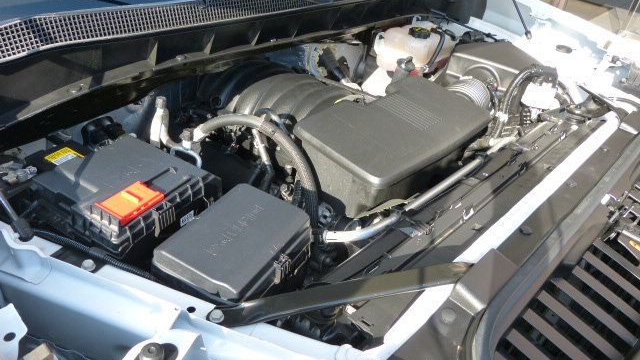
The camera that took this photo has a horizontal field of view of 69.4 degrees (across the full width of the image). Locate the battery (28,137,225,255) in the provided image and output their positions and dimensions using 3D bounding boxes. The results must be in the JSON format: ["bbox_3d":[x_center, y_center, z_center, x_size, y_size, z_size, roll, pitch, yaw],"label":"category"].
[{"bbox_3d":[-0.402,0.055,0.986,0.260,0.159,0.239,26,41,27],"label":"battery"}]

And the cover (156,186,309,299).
[{"bbox_3d":[-0.152,0.129,0.858,0.180,0.080,0.239,23,40,24],"label":"cover"}]

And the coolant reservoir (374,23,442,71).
[{"bbox_3d":[0.296,-0.439,1.530,0.153,0.133,0.204,30,43,31],"label":"coolant reservoir"}]

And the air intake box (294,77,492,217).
[{"bbox_3d":[0.168,-0.088,1.135,0.433,0.129,0.294,-26,46,-36],"label":"air intake box"}]

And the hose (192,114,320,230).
[{"bbox_3d":[-0.140,-0.008,0.961,0.315,0.137,0.137,28,42,29],"label":"hose"}]

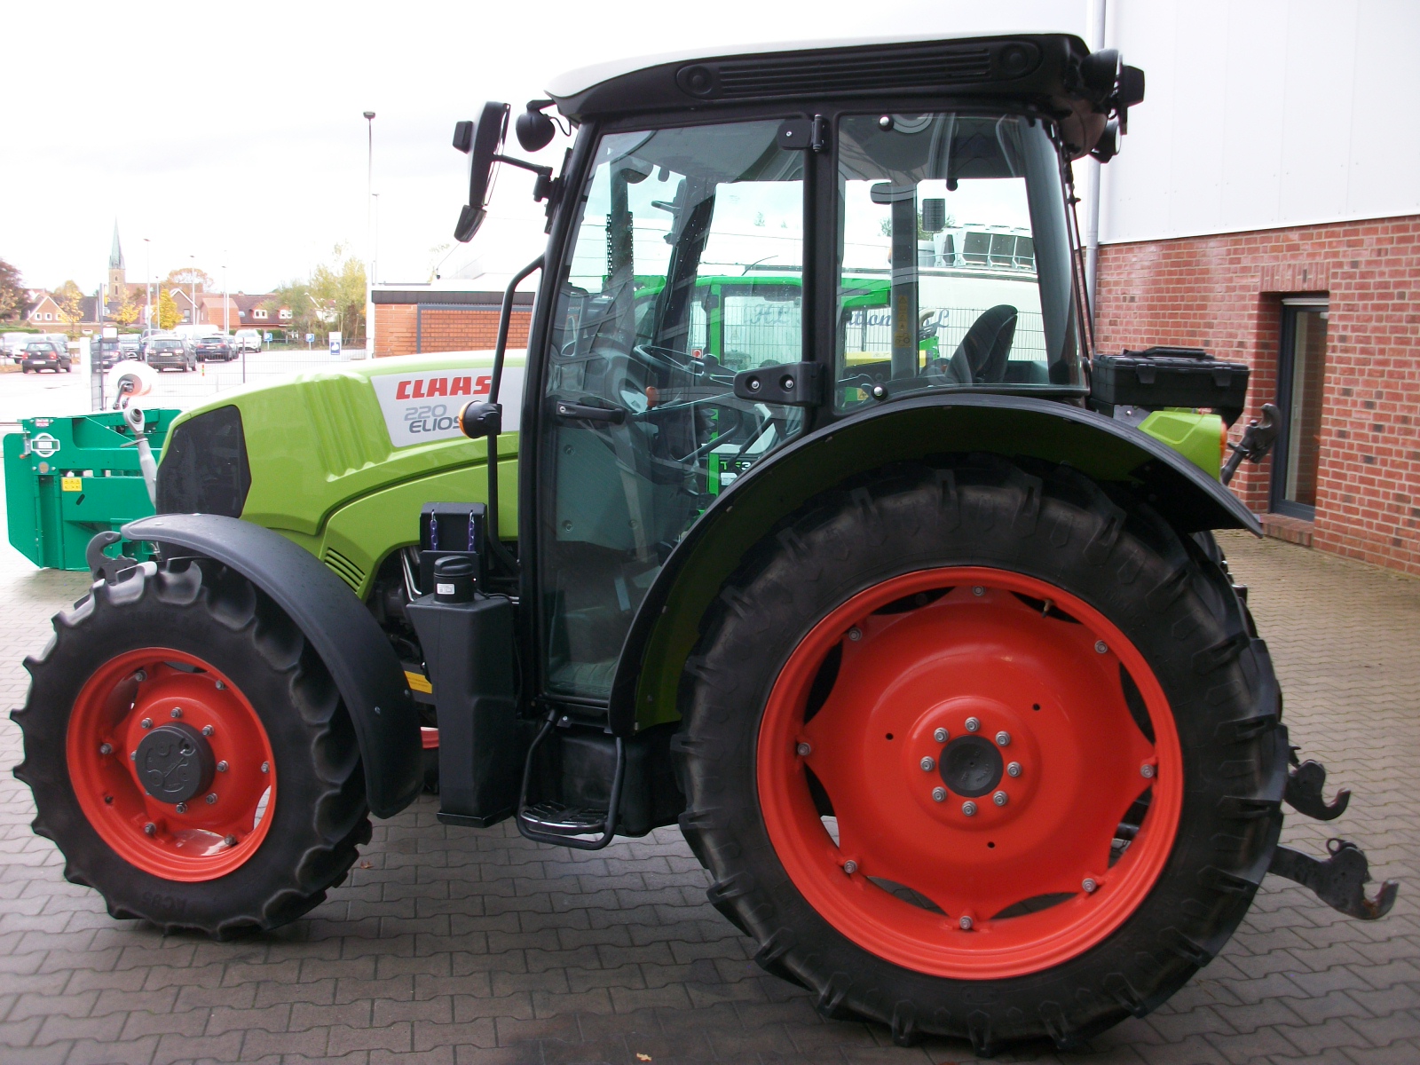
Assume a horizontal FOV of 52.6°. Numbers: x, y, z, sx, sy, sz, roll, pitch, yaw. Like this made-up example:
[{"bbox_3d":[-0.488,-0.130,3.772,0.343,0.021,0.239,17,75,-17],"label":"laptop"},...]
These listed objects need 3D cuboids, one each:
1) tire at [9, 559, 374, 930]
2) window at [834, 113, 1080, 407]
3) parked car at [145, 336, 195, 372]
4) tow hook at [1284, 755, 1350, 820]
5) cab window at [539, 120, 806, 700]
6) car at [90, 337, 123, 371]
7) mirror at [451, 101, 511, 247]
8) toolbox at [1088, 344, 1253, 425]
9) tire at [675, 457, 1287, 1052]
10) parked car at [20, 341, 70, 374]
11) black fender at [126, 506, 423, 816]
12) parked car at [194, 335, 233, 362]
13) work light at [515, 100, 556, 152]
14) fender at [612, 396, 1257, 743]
[{"bbox_3d":[-1.438,0.611,3.964,1.060,1.040,0.280,3,8,14],"label":"tire"},{"bbox_3d":[0.577,-0.636,3.372,0.600,0.690,0.050,3,8,15],"label":"window"},{"bbox_3d":[-23.251,-7.723,62.000,1.760,1.560,4.200,-1,8,-15],"label":"parked car"},{"bbox_3d":[1.782,0.751,4.219,0.190,0.180,0.075,3,8,13],"label":"tow hook"},{"bbox_3d":[-0.112,-0.259,3.596,0.710,1.490,0.100,3,8,15],"label":"cab window"},{"bbox_3d":[-28.700,-8.380,68.000,1.750,1.470,4.200,-2,9,-20],"label":"car"},{"bbox_3d":[-0.540,-0.849,3.387,0.110,0.325,0.180,7,7,-7],"label":"mirror"},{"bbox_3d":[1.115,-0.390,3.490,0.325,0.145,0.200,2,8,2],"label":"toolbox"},{"bbox_3d":[0.615,0.529,3.372,1.430,1.410,0.310,3,8,15],"label":"tire"},{"bbox_3d":[-31.100,-8.200,67.500,1.670,1.460,3.900,-1,8,-13],"label":"parked car"},{"bbox_3d":[-1.162,0.329,3.857,0.760,0.750,0.280,3,8,13],"label":"black fender"},{"bbox_3d":[-26.560,-9.895,77.000,1.790,1.470,4.500,-1,8,-16],"label":"parked car"},{"bbox_3d":[-0.440,-1.028,3.630,0.100,0.125,0.105,3,8,13],"label":"work light"},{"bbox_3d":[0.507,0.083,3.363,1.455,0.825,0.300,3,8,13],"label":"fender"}]

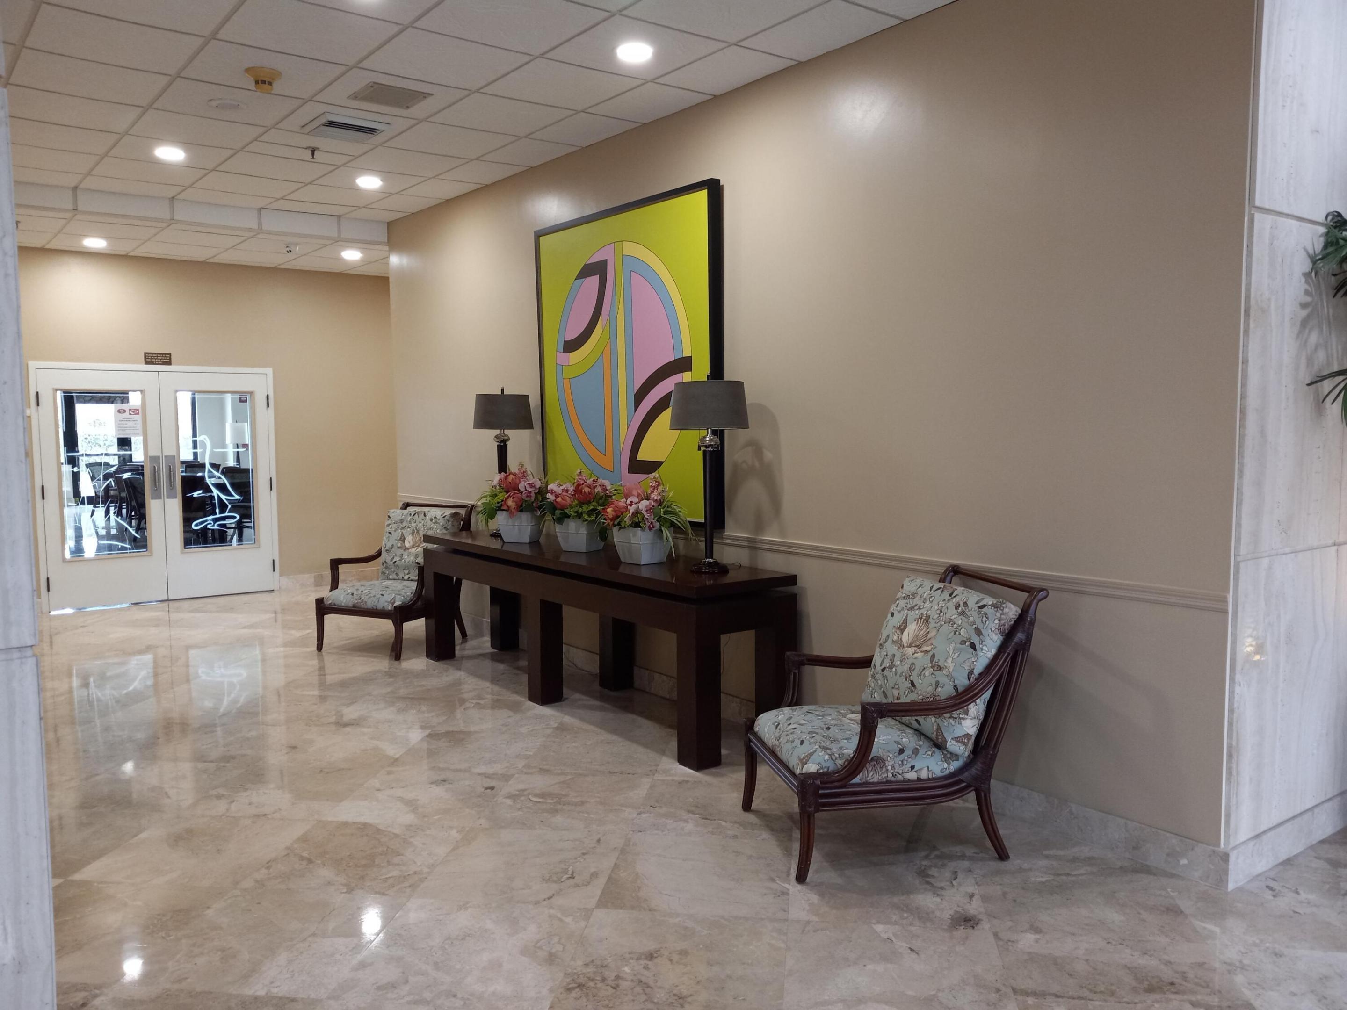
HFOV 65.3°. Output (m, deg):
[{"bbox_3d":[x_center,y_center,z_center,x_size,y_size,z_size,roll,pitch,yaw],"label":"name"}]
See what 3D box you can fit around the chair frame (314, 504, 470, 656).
[{"bbox_3d":[-1.956,0.500,7.477,0.720,0.965,0.945,2,5,24],"label":"chair frame"}]

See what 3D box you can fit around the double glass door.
[{"bbox_3d":[-4.432,-0.172,9.133,1.892,2.034,0.101,-4,6,-37],"label":"double glass door"}]

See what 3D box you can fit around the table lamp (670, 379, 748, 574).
[{"bbox_3d":[0.174,-0.154,5.071,0.390,0.950,0.390,0,5,0],"label":"table lamp"}]

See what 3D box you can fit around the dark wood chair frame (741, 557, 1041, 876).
[{"bbox_3d":[0.796,0.764,3.963,0.945,0.965,0.720,-1,5,-12],"label":"dark wood chair frame"}]

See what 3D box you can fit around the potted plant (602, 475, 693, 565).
[{"bbox_3d":[-0.140,0.074,5.443,0.380,0.448,0.410,-4,6,-37],"label":"potted plant"}]

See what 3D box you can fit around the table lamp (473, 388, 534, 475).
[{"bbox_3d":[-1.128,-0.277,6.901,0.390,0.950,0.390,-4,6,-37],"label":"table lamp"}]

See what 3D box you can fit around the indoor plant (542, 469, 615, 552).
[{"bbox_3d":[-0.544,0.032,5.985,0.350,0.459,0.370,-4,6,-37],"label":"indoor plant"}]

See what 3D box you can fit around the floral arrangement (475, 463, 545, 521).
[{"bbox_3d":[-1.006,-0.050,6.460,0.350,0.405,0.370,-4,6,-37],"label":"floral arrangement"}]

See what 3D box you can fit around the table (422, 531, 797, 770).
[{"bbox_3d":[-0.518,0.669,5.942,0.614,0.815,2.844,-4,6,-37],"label":"table"}]

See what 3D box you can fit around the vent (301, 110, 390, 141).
[{"bbox_3d":[-1.795,-2.057,5.767,0.374,0.045,0.395,-4,6,-37],"label":"vent"}]

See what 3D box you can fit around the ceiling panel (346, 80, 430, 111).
[{"bbox_3d":[-1.407,-2.029,5.242,0.327,0.025,0.324,-4,6,-37],"label":"ceiling panel"}]

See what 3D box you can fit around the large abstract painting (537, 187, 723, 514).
[{"bbox_3d":[-0.310,-0.809,6.085,0.065,1.785,1.780,-5,7,-37],"label":"large abstract painting"}]

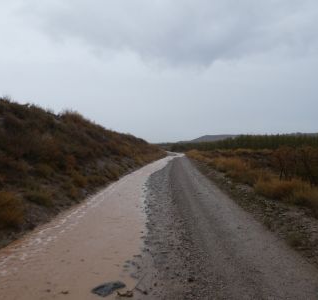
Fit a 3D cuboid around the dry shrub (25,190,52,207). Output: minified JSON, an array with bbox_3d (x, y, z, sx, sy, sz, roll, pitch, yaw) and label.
[{"bbox_3d":[-2.736,1.101,6.297,0.590,0.356,0.561,0,1,0],"label":"dry shrub"}]

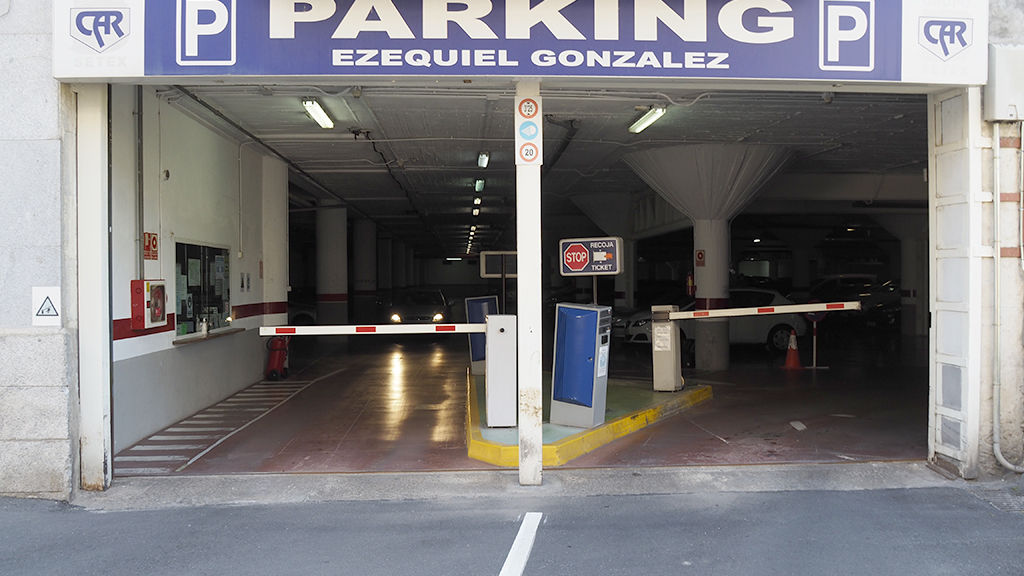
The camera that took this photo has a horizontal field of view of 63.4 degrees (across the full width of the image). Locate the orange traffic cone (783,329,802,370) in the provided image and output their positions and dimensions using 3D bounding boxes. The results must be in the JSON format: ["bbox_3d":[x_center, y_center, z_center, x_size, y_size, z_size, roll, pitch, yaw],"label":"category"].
[{"bbox_3d":[5.020,1.109,14.900,0.400,0.710,0.400,0,1,-3],"label":"orange traffic cone"}]

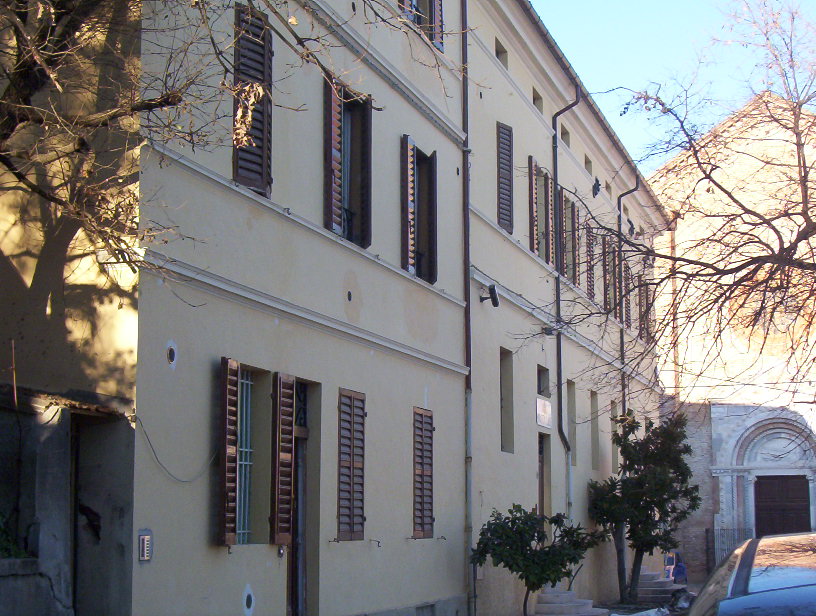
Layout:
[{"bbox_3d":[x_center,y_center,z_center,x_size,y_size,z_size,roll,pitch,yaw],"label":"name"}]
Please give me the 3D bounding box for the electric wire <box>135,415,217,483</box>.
[{"bbox_3d":[-1.848,1.163,12.289,0.050,0.490,1.504,-2,-8,17],"label":"electric wire"}]

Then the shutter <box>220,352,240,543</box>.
[{"bbox_3d":[-1.538,1.243,13.088,0.055,1.602,0.425,-1,-8,7],"label":"shutter"}]

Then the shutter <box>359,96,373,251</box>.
[{"bbox_3d":[-0.468,-1.500,16.965,0.055,1.690,0.425,1,-8,-10],"label":"shutter"}]

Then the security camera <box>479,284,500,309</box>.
[{"bbox_3d":[1.214,-0.168,22.111,0.250,0.180,0.360,-2,-35,13],"label":"security camera"}]

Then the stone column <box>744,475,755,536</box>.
[{"bbox_3d":[9.108,5.813,40.253,0.260,2.725,0.260,-2,-8,17],"label":"stone column"}]

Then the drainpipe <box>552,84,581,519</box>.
[{"bbox_3d":[2.927,0.505,27.326,0.520,9.390,0.110,-2,-8,17],"label":"drainpipe"}]

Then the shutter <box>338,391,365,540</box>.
[{"bbox_3d":[-0.603,1.698,16.335,0.055,1.613,0.861,-2,-8,17],"label":"shutter"}]

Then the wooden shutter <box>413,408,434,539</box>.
[{"bbox_3d":[0.197,2.067,18.885,0.055,1.602,0.861,-2,-8,17],"label":"wooden shutter"}]

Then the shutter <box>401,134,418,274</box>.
[{"bbox_3d":[0.019,-1.250,18.610,0.055,1.679,0.425,-2,-8,17],"label":"shutter"}]

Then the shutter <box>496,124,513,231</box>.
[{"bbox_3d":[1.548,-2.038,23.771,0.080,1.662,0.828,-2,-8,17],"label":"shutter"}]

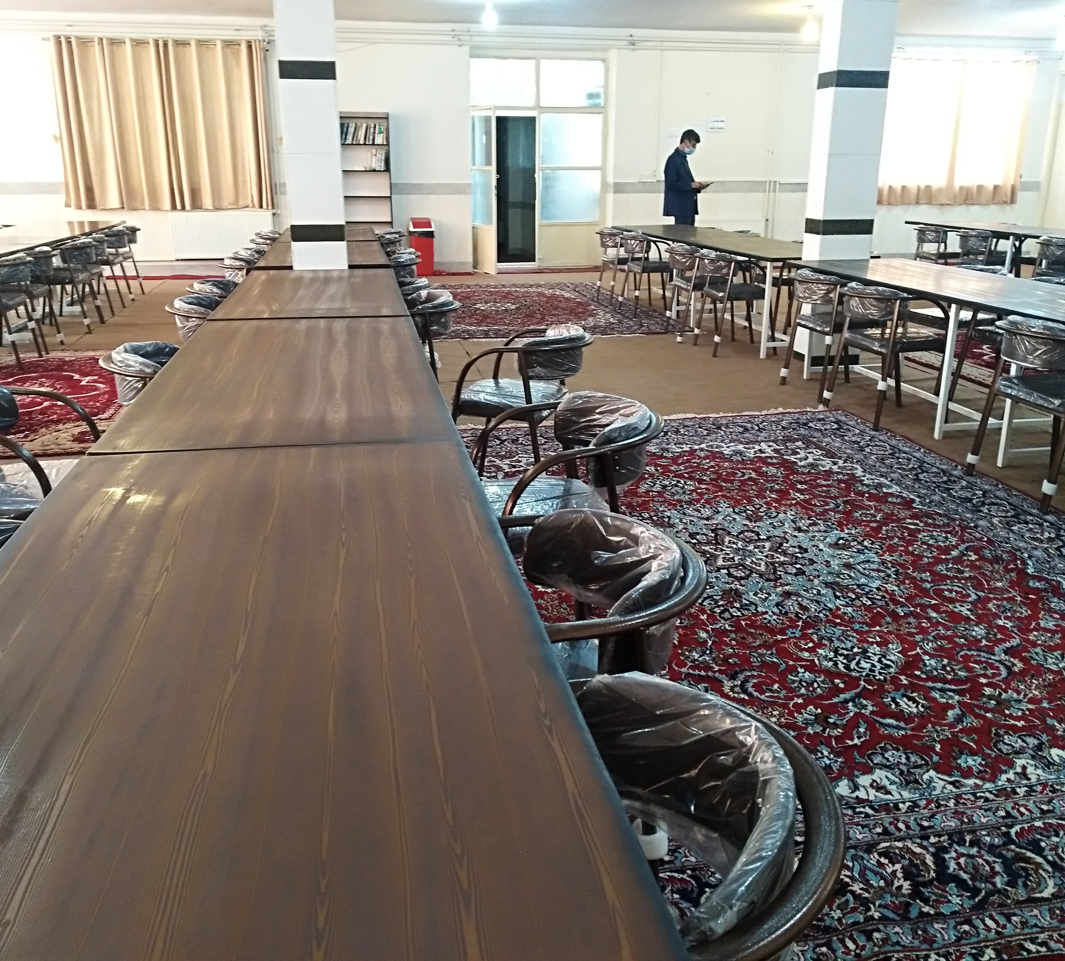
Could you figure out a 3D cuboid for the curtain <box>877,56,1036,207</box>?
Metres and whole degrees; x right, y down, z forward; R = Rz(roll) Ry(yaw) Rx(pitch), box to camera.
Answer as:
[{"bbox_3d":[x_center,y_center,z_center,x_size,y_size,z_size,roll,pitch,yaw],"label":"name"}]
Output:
[{"bbox_3d":[5.912,-4.854,13.503,2.250,1.950,0.150,-3,19,-10],"label":"curtain"}]

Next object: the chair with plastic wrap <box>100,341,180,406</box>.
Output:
[{"bbox_3d":[-1.382,-0.176,3.854,0.570,0.740,0.570,-3,18,-10],"label":"chair with plastic wrap"}]

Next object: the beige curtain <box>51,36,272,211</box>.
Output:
[{"bbox_3d":[-4.442,-4.294,11.671,2.430,1.940,0.150,-3,19,-10],"label":"beige curtain"}]

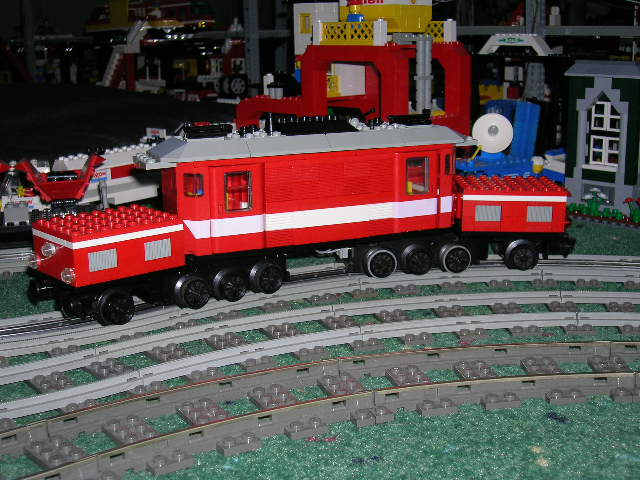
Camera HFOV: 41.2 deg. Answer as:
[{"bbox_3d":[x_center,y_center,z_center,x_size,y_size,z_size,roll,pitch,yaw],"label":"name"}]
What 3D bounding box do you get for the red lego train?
[{"bbox_3d":[0.003,-0.024,0.507,0.342,0.104,0.072,-6,14,-21],"label":"red lego train"}]

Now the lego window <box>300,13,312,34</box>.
[{"bbox_3d":[-0.011,-0.217,0.853,0.016,0.019,0.008,11,17,39],"label":"lego window"}]

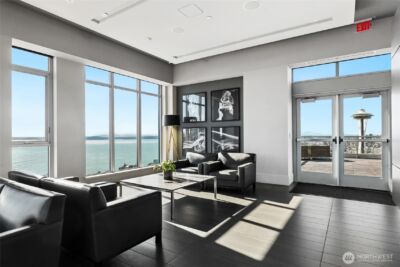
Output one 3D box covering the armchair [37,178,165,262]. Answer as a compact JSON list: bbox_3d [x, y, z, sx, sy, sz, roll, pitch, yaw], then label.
[{"bbox_3d":[-1.027,0.832,2.374,0.889,0.755,0.816,0,0,33],"label":"armchair"}]

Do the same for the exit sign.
[{"bbox_3d":[3.230,-2.118,4.376,0.270,0.200,0.050,0,0,33],"label":"exit sign"}]

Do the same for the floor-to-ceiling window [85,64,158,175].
[{"bbox_3d":[-1.874,-0.254,5.872,0.110,2.520,2.400,0,0,33],"label":"floor-to-ceiling window"}]

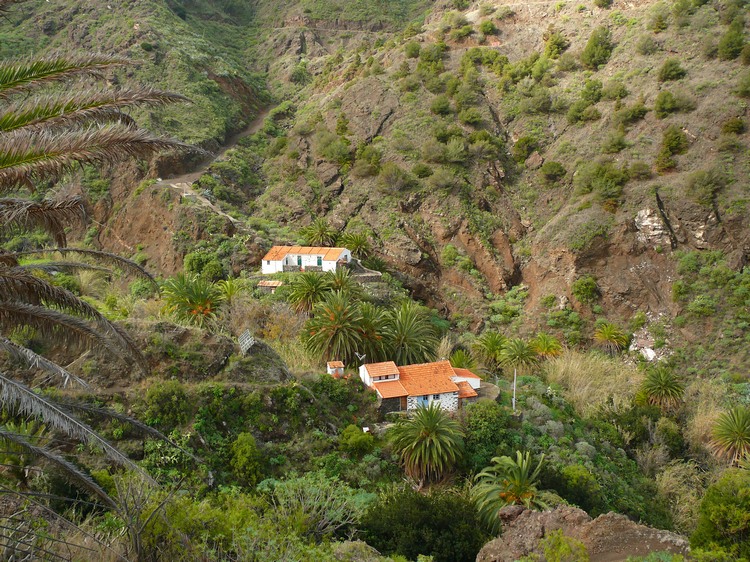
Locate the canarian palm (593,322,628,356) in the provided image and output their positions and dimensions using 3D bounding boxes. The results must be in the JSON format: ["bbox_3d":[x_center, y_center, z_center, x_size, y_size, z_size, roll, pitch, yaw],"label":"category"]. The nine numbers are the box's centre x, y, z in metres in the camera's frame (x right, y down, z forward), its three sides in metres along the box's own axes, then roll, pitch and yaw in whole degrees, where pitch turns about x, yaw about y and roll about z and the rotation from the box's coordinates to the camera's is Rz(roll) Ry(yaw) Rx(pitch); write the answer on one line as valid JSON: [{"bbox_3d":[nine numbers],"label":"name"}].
[{"bbox_3d":[36.690,9.110,118.100,5.610,5.250,5.610,4,14,18],"label":"canarian palm"}]

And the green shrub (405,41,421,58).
[{"bbox_3d":[10.981,-67.792,222.000,4.700,5.100,4.700,0,13,0],"label":"green shrub"}]

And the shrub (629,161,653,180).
[{"bbox_3d":[51.410,-21.400,146.790,4.650,3.830,4.410,5,14,19],"label":"shrub"}]

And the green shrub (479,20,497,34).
[{"bbox_3d":[30.421,-68.550,205.000,4.900,3.800,4.600,2,12,8],"label":"green shrub"}]

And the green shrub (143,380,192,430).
[{"bbox_3d":[-23.210,13.920,84.790,5.590,5.550,5.310,-4,14,-16],"label":"green shrub"}]

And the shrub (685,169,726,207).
[{"bbox_3d":[67.573,-19.117,155.000,8.200,7.200,7.800,0,13,0],"label":"shrub"}]

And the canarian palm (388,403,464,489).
[{"bbox_3d":[5.760,18.520,84.810,8.500,9.860,8.500,1,14,4],"label":"canarian palm"}]

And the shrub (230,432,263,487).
[{"bbox_3d":[-13.221,18.366,78.000,3.300,5.300,3.200,0,13,0],"label":"shrub"}]

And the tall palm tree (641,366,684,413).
[{"bbox_3d":[40.578,15.314,107.000,6.200,6.300,6.200,4,12,20],"label":"tall palm tree"}]

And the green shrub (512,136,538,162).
[{"bbox_3d":[35.730,-31.220,180.000,5.990,5.990,5.690,0,12,0],"label":"green shrub"}]

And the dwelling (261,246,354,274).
[{"bbox_3d":[-13.130,-4.030,145.350,15.200,4.200,7.300,4,14,15],"label":"dwelling"}]

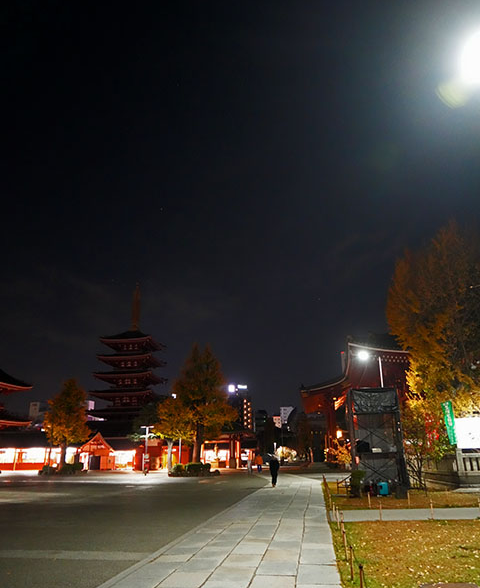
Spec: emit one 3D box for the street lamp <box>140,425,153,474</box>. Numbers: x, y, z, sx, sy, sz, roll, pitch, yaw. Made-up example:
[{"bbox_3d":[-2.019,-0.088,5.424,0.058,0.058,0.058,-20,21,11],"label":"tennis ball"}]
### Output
[{"bbox_3d":[-9.511,15.913,49.244,1.350,4.500,0.300,-3,-19,8],"label":"street lamp"}]

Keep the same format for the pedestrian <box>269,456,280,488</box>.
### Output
[{"bbox_3d":[1.848,9.561,26.014,0.500,1.680,0.330,-3,-19,8],"label":"pedestrian"}]

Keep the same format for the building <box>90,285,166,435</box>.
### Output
[{"bbox_3d":[-32.146,20.947,143.644,19.000,51.400,19.000,-3,-19,8],"label":"building"}]

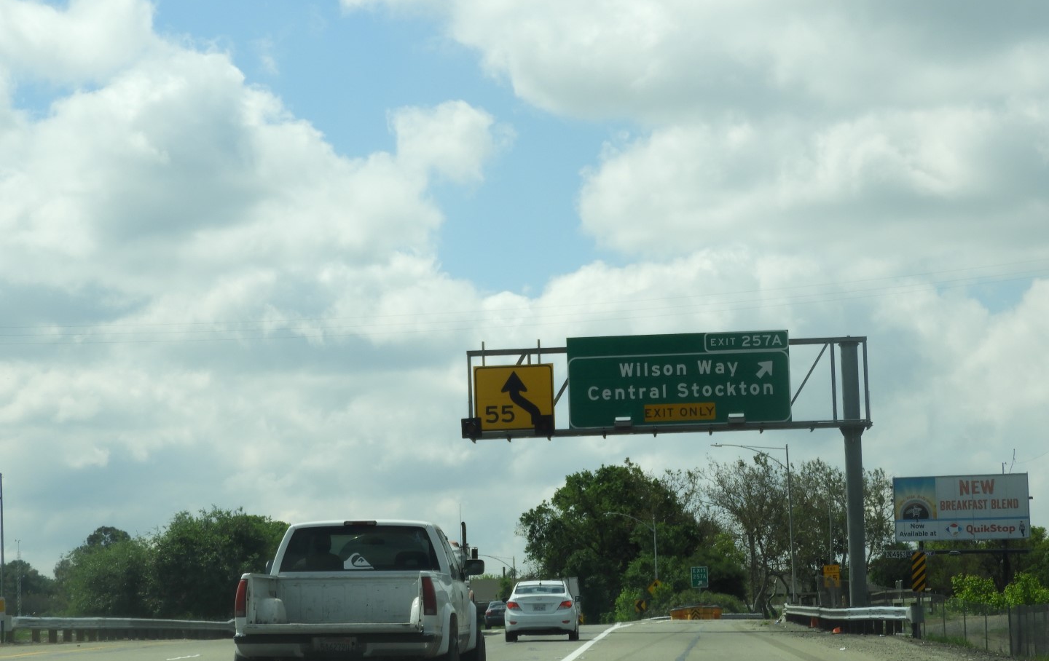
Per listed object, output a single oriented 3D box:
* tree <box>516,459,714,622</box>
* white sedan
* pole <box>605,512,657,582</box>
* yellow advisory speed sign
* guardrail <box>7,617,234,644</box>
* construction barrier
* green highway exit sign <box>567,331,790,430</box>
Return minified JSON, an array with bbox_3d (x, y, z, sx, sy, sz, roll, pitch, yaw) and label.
[{"bbox_3d":[8.577,19.742,300.000,18.500,15.500,16.500,-2,-5,3],"label":"tree"},{"bbox_3d":[0.450,6.673,75.958,1.720,1.450,4.370,-1,-5,2],"label":"white sedan"},{"bbox_3d":[9.483,20.734,280.000,4.400,9.800,0.350,-2,-5,0],"label":"pole"},{"bbox_3d":[-0.299,2.048,95.800,2.390,2.000,0.120,-2,-5,3],"label":"yellow advisory speed sign"},{"bbox_3d":[-13.530,10.751,114.000,0.550,0.760,48.500,-2,-5,2],"label":"guardrail"},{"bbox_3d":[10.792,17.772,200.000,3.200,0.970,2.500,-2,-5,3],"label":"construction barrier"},{"bbox_3d":[4.656,1.488,95.500,6.650,2.740,0.150,-2,-5,3],"label":"green highway exit sign"}]

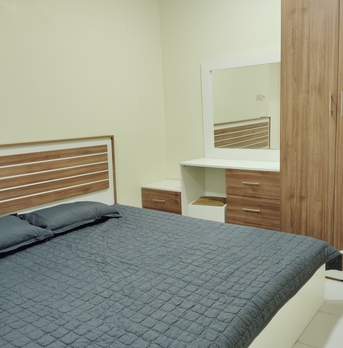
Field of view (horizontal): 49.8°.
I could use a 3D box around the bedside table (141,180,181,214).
[{"bbox_3d":[0.042,0.382,3.881,0.498,0.538,0.454,5,11,37],"label":"bedside table"}]

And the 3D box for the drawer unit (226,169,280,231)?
[{"bbox_3d":[0.813,0.307,3.274,0.487,0.751,0.430,5,11,37],"label":"drawer unit"}]

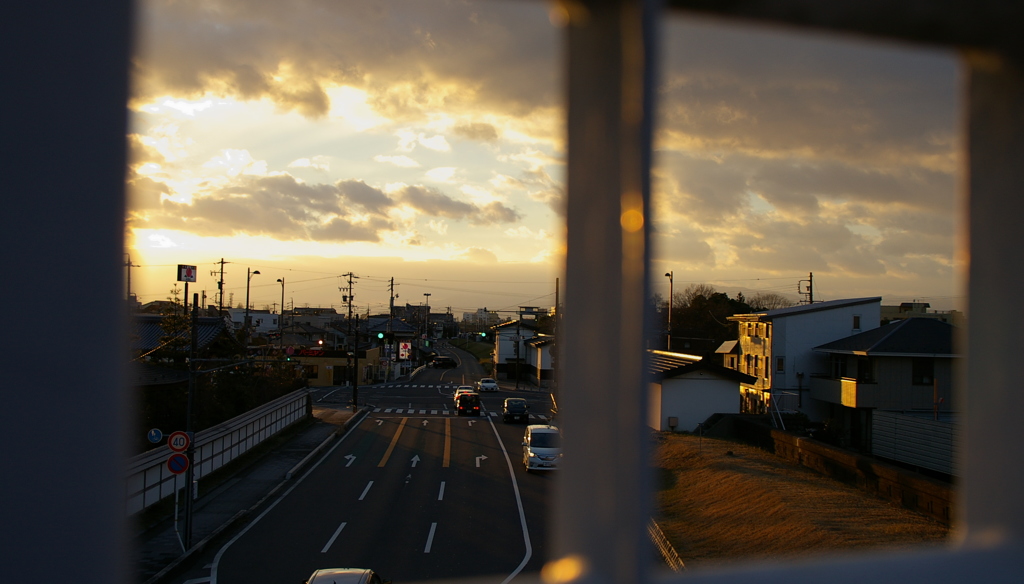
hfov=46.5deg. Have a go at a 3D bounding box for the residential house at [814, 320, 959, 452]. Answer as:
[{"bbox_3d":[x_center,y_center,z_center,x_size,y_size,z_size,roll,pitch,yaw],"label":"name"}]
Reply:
[{"bbox_3d":[24.142,5.415,71.011,10.783,7.614,10.900,1,-2,-1],"label":"residential house"}]

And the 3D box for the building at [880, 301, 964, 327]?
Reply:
[{"bbox_3d":[81.546,8.105,235.879,18.000,12.500,12.000,1,-2,-2],"label":"building"}]

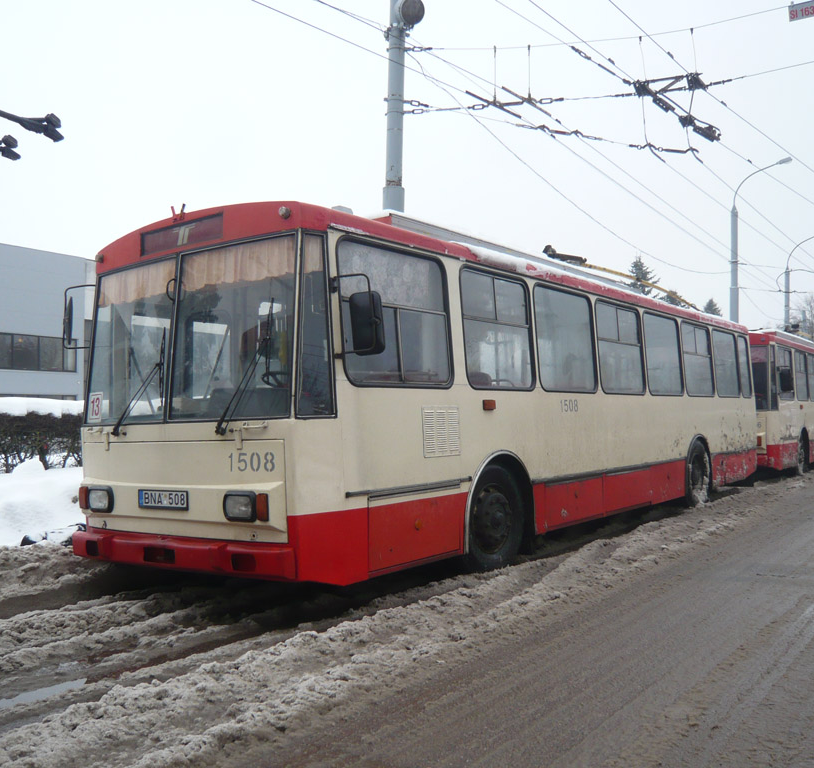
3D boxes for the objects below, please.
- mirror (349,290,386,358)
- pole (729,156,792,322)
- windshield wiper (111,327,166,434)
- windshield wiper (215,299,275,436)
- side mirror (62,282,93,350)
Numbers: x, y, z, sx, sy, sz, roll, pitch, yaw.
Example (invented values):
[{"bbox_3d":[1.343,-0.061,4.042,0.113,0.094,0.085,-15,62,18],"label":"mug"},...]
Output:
[{"bbox_3d":[-0.266,-0.407,5.492,0.210,0.420,0.090,-2,-3,15],"label":"mirror"},{"bbox_3d":[13.015,-2.922,30.561,2.100,10.600,0.340,-1,-2,36],"label":"pole"},{"bbox_3d":[-2.008,-0.012,6.206,0.570,0.800,0.090,-4,-9,40],"label":"windshield wiper"},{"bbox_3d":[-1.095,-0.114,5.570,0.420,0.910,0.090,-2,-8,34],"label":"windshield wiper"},{"bbox_3d":[-2.788,-0.565,7.011,0.150,0.520,0.330,1,-3,-31],"label":"side mirror"}]

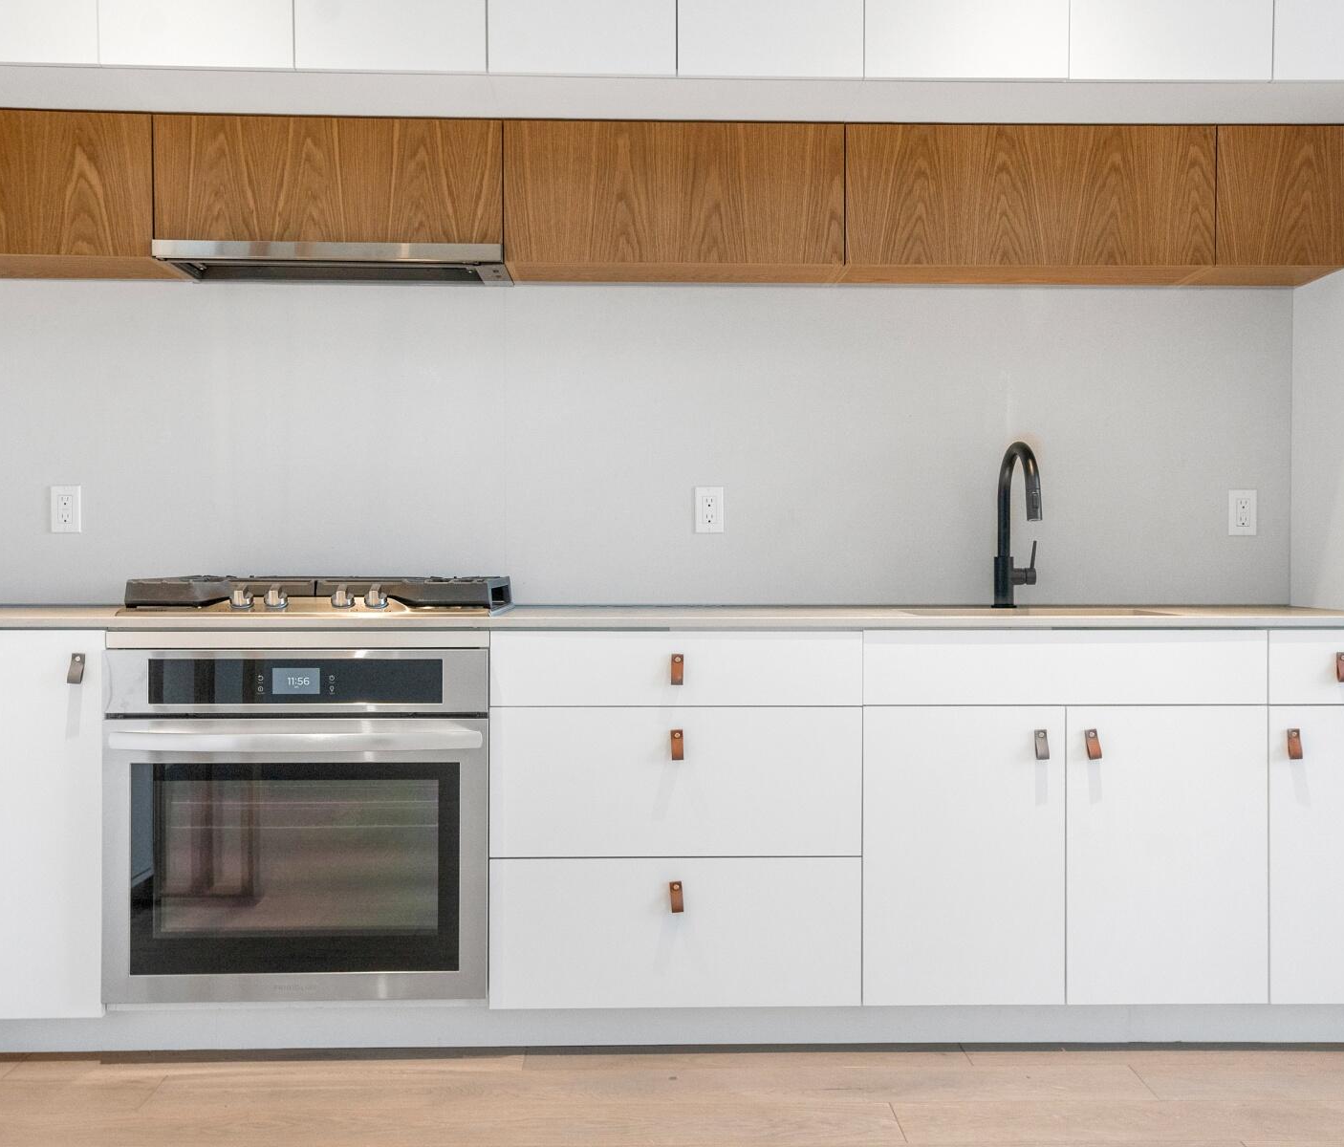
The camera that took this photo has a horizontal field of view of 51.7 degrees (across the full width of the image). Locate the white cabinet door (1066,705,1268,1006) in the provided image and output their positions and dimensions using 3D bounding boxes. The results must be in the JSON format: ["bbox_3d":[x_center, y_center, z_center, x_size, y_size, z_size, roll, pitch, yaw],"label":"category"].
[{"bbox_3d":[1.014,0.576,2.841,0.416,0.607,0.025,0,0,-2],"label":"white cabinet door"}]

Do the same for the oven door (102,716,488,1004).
[{"bbox_3d":[-0.741,0.568,2.730,0.752,0.569,0.080,0,1,-2],"label":"oven door"}]

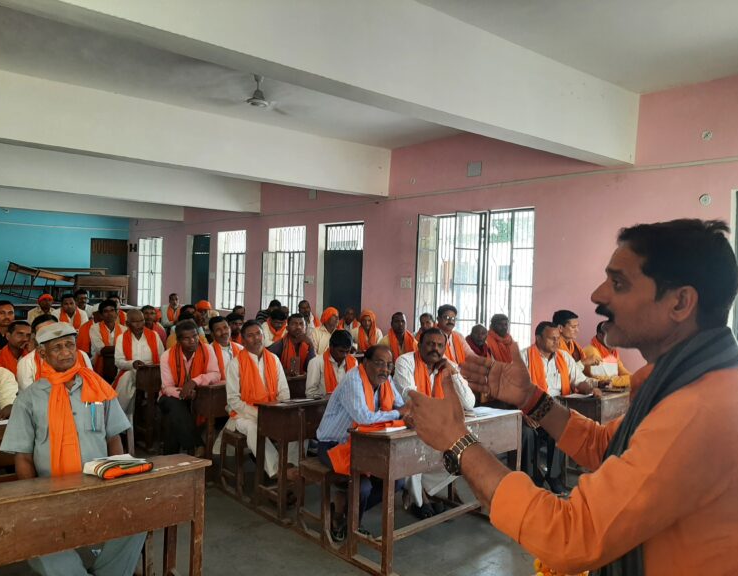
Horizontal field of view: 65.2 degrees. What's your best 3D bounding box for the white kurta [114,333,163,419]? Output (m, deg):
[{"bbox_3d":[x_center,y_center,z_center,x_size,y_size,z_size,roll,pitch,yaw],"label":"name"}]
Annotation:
[{"bbox_3d":[-2.129,0.748,5.274,0.520,0.660,0.580,1,2,-28],"label":"white kurta"}]

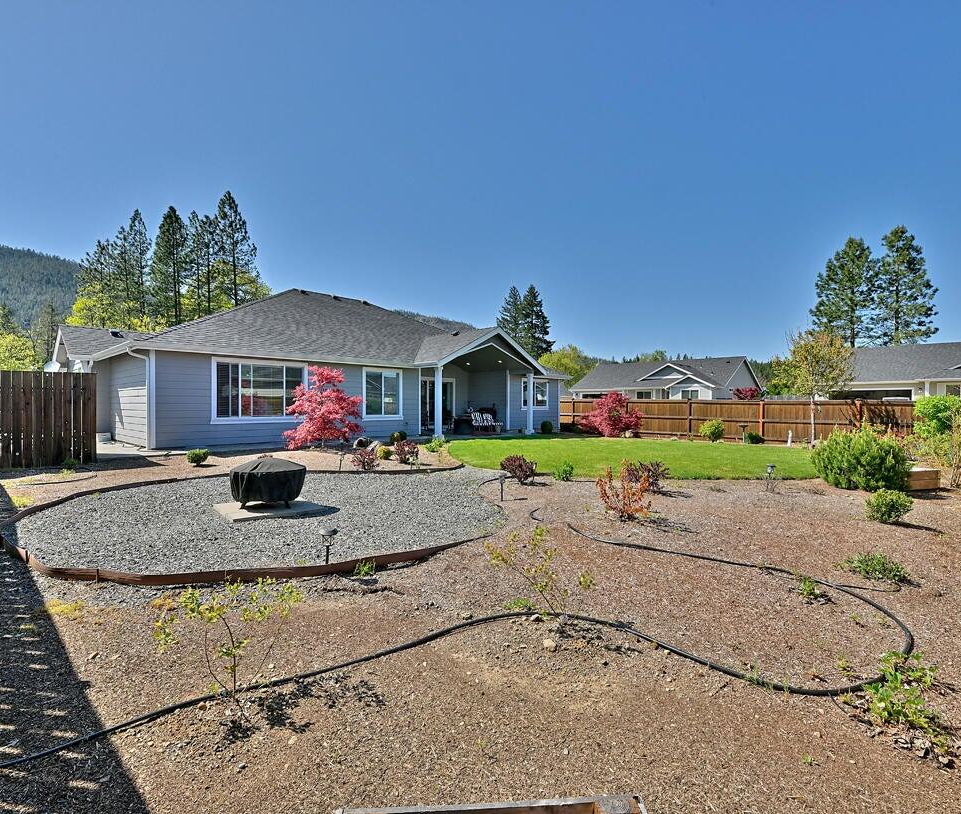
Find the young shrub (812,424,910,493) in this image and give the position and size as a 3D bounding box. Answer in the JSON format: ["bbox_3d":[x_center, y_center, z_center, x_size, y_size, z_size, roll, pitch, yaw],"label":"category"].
[{"bbox_3d":[5.930,0.780,7.450,1.320,0.980,1.250,0,0,0],"label":"young shrub"}]

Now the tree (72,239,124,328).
[{"bbox_3d":[-40.227,-8.525,50.000,4.600,19.000,4.600,0,0,-39],"label":"tree"}]

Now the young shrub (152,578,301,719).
[{"bbox_3d":[-1.035,0.957,1.950,0.580,0.497,0.500,0,0,0],"label":"young shrub"}]

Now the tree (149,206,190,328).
[{"bbox_3d":[-32.751,-10.025,50.000,4.400,22.000,4.400,0,0,-33],"label":"tree"}]

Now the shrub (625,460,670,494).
[{"bbox_3d":[2.420,1.020,6.900,0.620,0.430,0.600,0,0,0],"label":"shrub"}]

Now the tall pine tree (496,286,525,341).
[{"bbox_3d":[4.962,-9.094,76.000,4.800,20.400,4.800,0,0,4],"label":"tall pine tree"}]

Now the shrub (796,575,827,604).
[{"bbox_3d":[2.110,1.150,3.030,0.170,0.160,0.170,0,0,0],"label":"shrub"}]

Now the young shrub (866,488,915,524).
[{"bbox_3d":[4.646,1.125,5.400,0.460,0.385,0.460,0,0,0],"label":"young shrub"}]

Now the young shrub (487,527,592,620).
[{"bbox_3d":[0.363,1.001,2.920,0.620,0.540,0.550,0,0,7],"label":"young shrub"}]

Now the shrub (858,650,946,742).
[{"bbox_3d":[1.826,1.197,2.050,0.290,0.180,0.300,0,0,42],"label":"shrub"}]

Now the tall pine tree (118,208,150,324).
[{"bbox_3d":[-36.542,-9.975,50.000,3.800,21.900,3.800,0,0,-36],"label":"tall pine tree"}]

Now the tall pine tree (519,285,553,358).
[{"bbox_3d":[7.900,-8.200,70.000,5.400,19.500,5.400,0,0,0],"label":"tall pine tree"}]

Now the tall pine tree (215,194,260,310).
[{"bbox_3d":[-31.087,-13.077,60.000,5.200,28.569,5.200,0,0,0],"label":"tall pine tree"}]

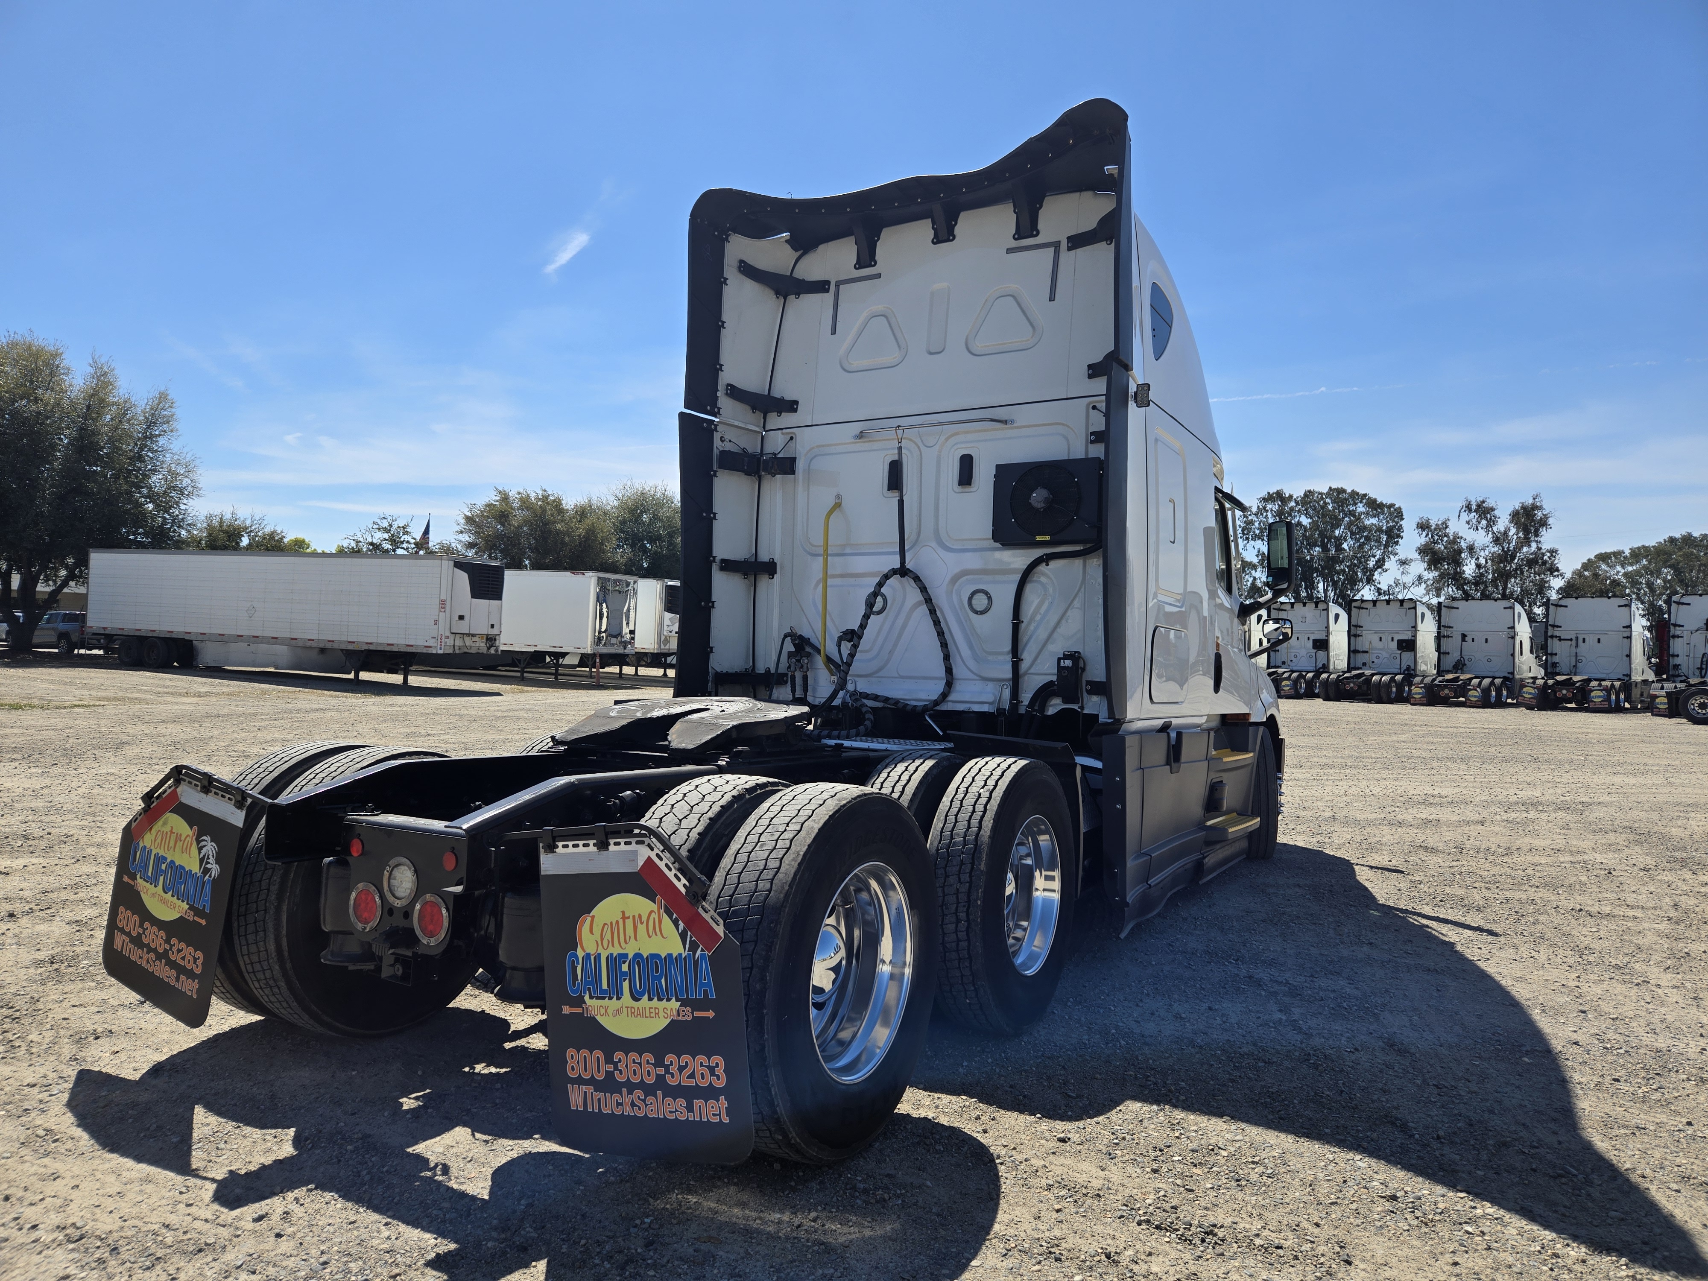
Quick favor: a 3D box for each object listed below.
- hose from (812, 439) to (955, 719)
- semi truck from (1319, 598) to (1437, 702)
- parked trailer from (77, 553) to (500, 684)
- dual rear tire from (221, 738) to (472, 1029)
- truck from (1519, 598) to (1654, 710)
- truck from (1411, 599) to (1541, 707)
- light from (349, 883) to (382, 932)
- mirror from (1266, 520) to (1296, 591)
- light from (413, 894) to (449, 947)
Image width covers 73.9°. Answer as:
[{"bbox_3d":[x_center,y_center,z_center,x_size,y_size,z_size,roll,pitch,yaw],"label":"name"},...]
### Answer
[{"bbox_3d":[0.147,-0.349,6.088,0.780,1.492,0.330,1,-2,29],"label":"hose"},{"bbox_3d":[20.731,0.437,43.656,2.600,3.920,8.100,0,-2,44],"label":"semi truck"},{"bbox_3d":[-19.141,-0.791,38.318,16.530,4.122,2.600,3,0,23],"label":"parked trailer"},{"bbox_3d":[-1.833,0.886,4.168,0.610,0.995,0.995,1,-2,29],"label":"dual rear tire"},{"bbox_3d":[26.045,0.499,39.795,8.100,3.920,2.600,3,-2,-45],"label":"truck"},{"bbox_3d":[22.766,0.475,40.892,2.600,3.920,8.100,0,-2,45],"label":"truck"},{"bbox_3d":[-1.417,0.775,3.294,0.141,0.141,0.045,1,-2,29],"label":"light"},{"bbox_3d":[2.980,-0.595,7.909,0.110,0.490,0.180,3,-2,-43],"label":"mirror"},{"bbox_3d":[-1.176,0.778,3.158,0.141,0.141,0.045,1,-2,29],"label":"light"}]

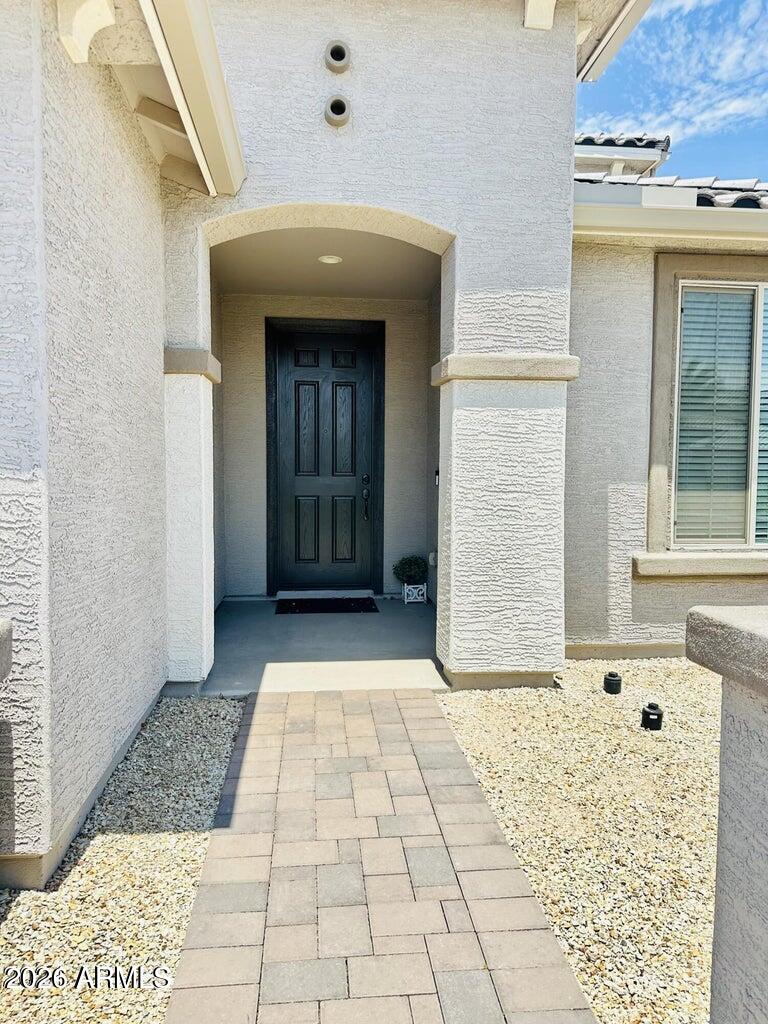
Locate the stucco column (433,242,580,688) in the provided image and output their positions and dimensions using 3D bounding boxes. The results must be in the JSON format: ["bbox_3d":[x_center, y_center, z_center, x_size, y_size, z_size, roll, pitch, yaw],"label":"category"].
[{"bbox_3d":[0.710,-0.261,4.317,0.760,2.545,0.550,0,4,-6],"label":"stucco column"}]

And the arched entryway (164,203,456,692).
[{"bbox_3d":[-0.417,-0.338,4.181,1.600,2.695,0.490,0,4,-6],"label":"arched entryway"}]

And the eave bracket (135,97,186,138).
[{"bbox_3d":[-1.017,-1.820,3.307,0.255,0.195,0.060,0,3,-6],"label":"eave bracket"}]

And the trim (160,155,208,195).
[{"bbox_3d":[-1.047,-1.785,3.752,0.285,0.125,0.040,21,2,-7],"label":"trim"}]

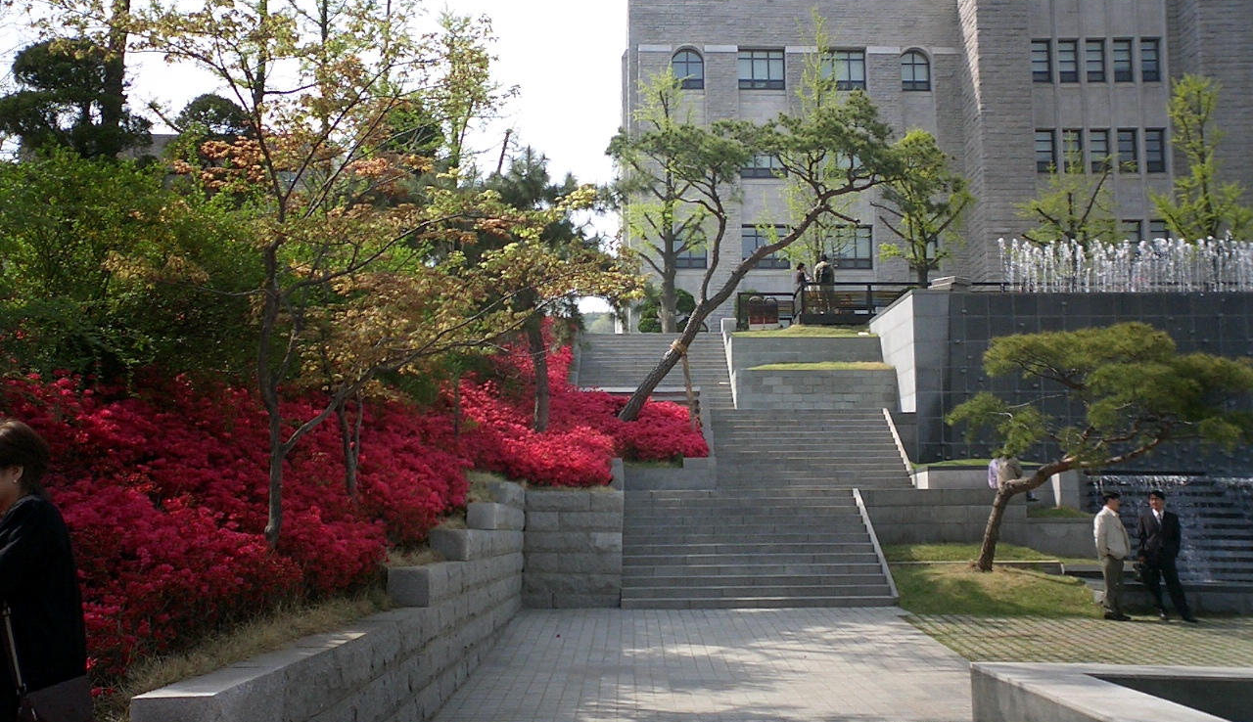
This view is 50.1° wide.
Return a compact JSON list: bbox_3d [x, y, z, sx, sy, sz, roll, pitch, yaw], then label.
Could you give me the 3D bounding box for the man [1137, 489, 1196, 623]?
[{"bbox_3d":[7.367,2.657,18.320,0.680,1.750,0.450,-4,-8,26],"label":"man"}]

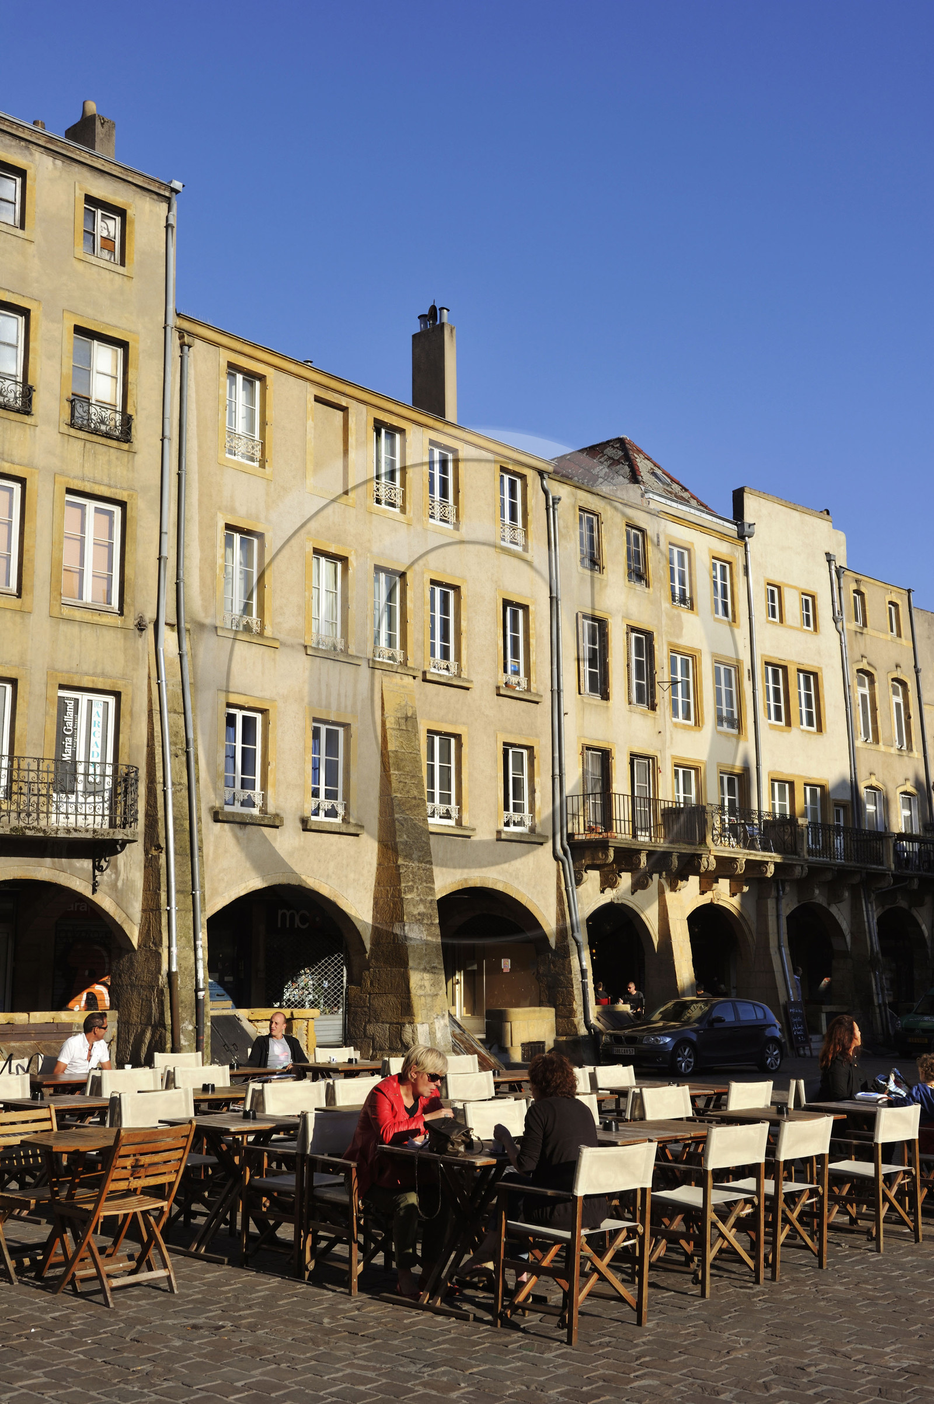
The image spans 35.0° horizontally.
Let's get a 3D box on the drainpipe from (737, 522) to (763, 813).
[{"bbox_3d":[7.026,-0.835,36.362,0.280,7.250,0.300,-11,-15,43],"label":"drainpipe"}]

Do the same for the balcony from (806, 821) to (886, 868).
[{"bbox_3d":[9.334,3.516,36.320,0.150,0.944,3.519,-11,-15,43],"label":"balcony"}]

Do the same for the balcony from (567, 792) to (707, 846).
[{"bbox_3d":[3.864,2.693,33.459,1.203,1.000,3.597,-11,-15,44],"label":"balcony"}]

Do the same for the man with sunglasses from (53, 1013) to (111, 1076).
[{"bbox_3d":[-3.396,3.491,13.534,0.600,1.280,0.800,9,-15,-42],"label":"man with sunglasses"}]

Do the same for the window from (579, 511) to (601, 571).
[{"bbox_3d":[2.855,-3.793,34.686,0.150,1.353,0.774,-10,-13,43],"label":"window"}]

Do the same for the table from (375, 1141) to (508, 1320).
[{"bbox_3d":[-0.010,2.806,7.973,0.680,0.750,0.920,9,-15,-42],"label":"table"}]

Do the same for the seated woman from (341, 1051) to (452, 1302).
[{"bbox_3d":[-0.363,2.604,8.298,0.520,1.280,0.820,10,-15,-44],"label":"seated woman"}]

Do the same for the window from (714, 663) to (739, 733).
[{"bbox_3d":[6.655,-0.115,38.121,0.150,1.696,1.134,-10,-13,43],"label":"window"}]

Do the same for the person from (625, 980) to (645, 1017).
[{"bbox_3d":[3.882,7.226,34.770,0.500,1.320,0.800,-11,-15,43],"label":"person"}]

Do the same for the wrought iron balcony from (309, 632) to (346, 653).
[{"bbox_3d":[-2.602,-1.113,27.768,0.130,0.278,0.898,-9,-12,40],"label":"wrought iron balcony"}]

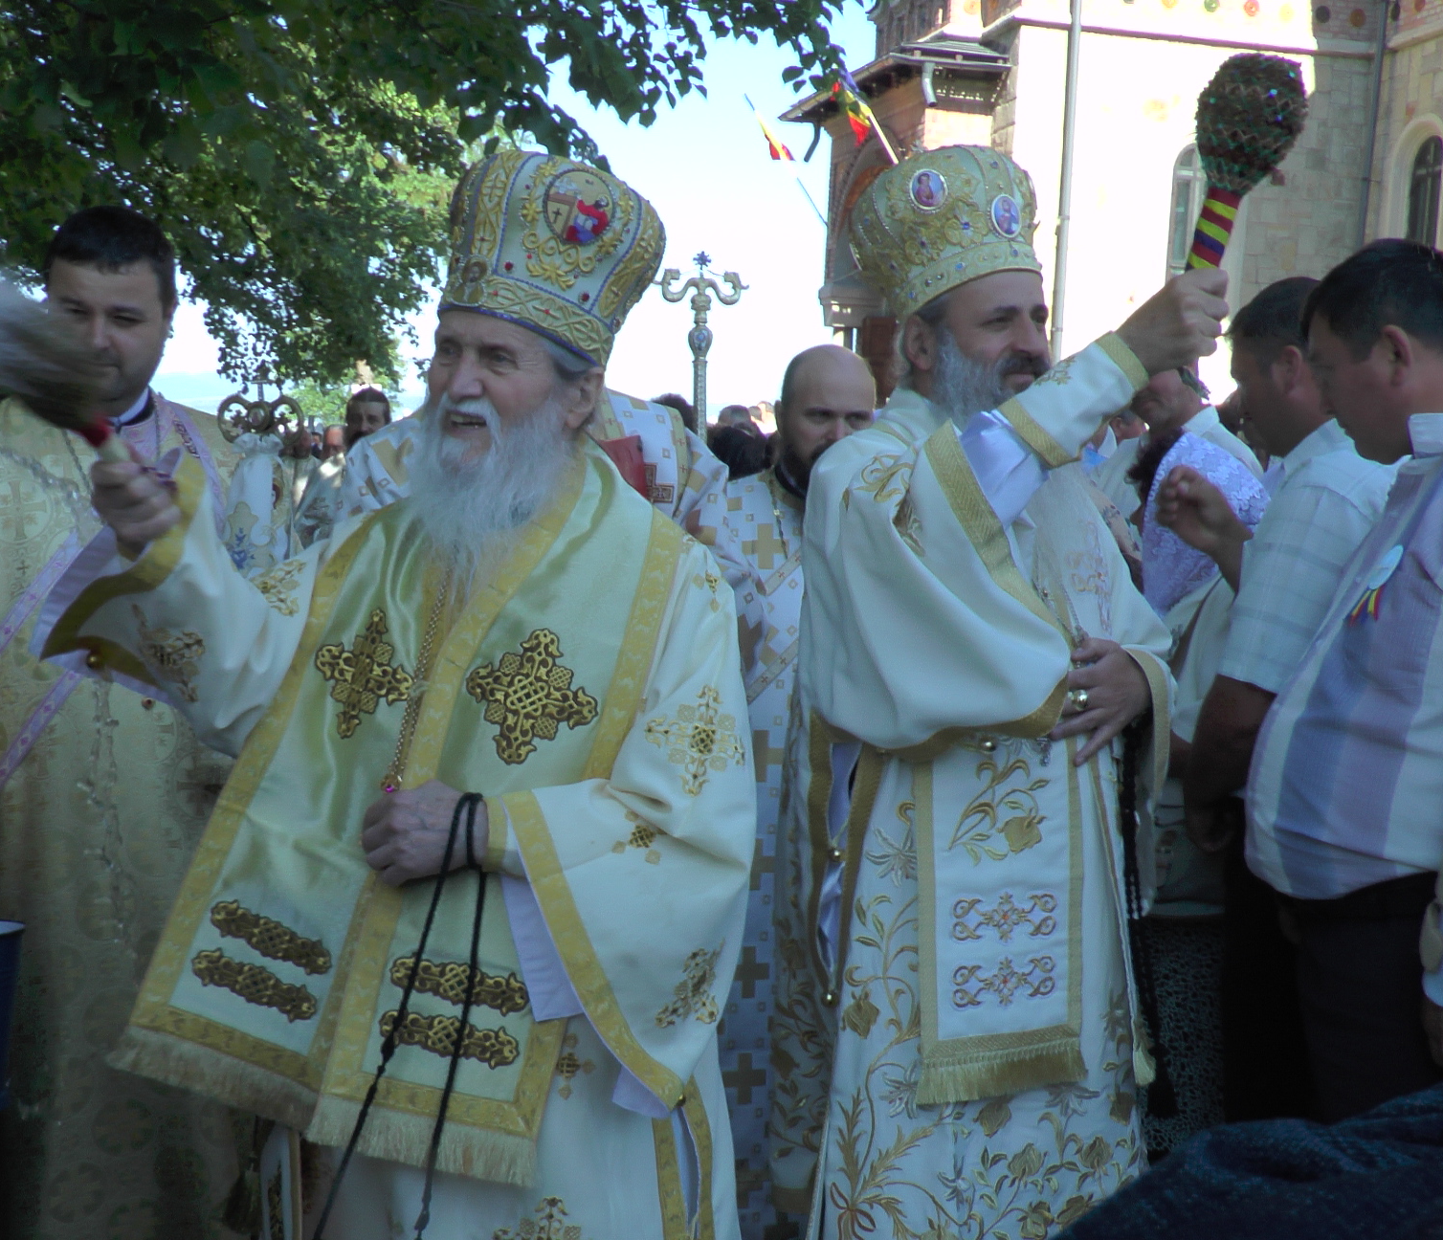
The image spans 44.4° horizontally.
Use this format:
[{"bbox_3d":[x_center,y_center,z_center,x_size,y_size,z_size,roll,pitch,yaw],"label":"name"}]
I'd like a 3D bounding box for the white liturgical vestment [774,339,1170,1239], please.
[{"bbox_3d":[0.348,0.407,2.386,0.570,1.500,0.530,-2,8,-33],"label":"white liturgical vestment"}]

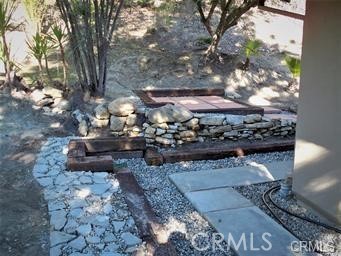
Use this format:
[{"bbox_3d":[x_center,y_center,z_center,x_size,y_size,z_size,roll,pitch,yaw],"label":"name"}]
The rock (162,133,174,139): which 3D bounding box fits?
[{"bbox_3d":[-0.030,0.113,5.200,0.164,0.064,0.140,-5,14,-18],"label":"rock"}]

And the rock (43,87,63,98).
[{"bbox_3d":[-2.617,-0.787,7.650,0.374,0.243,0.310,-1,13,0],"label":"rock"}]

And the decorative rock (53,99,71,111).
[{"bbox_3d":[-2.307,-0.497,7.300,0.321,0.229,0.290,-1,13,0],"label":"decorative rock"}]

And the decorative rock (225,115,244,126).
[{"bbox_3d":[1.198,-0.148,6.380,0.342,0.160,0.250,-3,12,-10],"label":"decorative rock"}]

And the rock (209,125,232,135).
[{"bbox_3d":[0.954,0.029,6.580,0.444,0.181,0.260,-3,12,-17],"label":"rock"}]

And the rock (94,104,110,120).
[{"bbox_3d":[-1.226,-0.280,6.200,0.270,0.248,0.250,-2,12,-6],"label":"rock"}]

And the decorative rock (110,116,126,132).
[{"bbox_3d":[-0.936,-0.072,6.150,0.267,0.253,0.230,-2,12,-6],"label":"decorative rock"}]

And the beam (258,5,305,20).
[{"bbox_3d":[1.126,-1.161,3.475,0.552,0.052,0.050,7,10,-16],"label":"beam"}]

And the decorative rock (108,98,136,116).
[{"bbox_3d":[-0.863,-0.369,6.200,0.488,0.307,0.360,-3,12,-17],"label":"decorative rock"}]

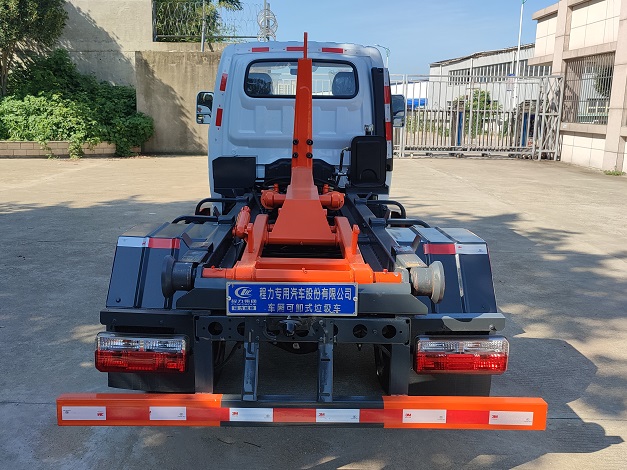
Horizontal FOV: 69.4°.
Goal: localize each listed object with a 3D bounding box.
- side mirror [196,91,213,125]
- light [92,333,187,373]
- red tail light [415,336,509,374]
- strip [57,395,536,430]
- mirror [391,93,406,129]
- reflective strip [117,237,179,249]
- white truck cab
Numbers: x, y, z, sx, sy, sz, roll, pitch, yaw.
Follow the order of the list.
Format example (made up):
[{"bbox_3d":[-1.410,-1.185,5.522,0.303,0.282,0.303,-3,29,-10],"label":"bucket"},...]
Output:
[{"bbox_3d":[-1.121,-1.321,4.720,0.190,0.330,0.110,1,11,-1],"label":"side mirror"},{"bbox_3d":[-0.661,0.449,1.760,0.335,0.140,0.075,1,11,-1],"label":"light"},{"bbox_3d":[0.576,0.463,1.770,0.335,0.140,0.075,1,11,-1],"label":"red tail light"},{"bbox_3d":[-0.033,0.616,1.583,1.675,0.100,0.050,1,11,-1],"label":"strip"},{"bbox_3d":[0.871,-1.298,4.750,0.190,0.330,0.110,1,11,-1],"label":"mirror"},{"bbox_3d":[-0.799,0.036,2.190,0.305,0.050,0.012,1,-24,-1],"label":"reflective strip"},{"bbox_3d":[-0.108,-1.022,4.705,1.850,1.592,1.550,1,11,-1],"label":"white truck cab"}]

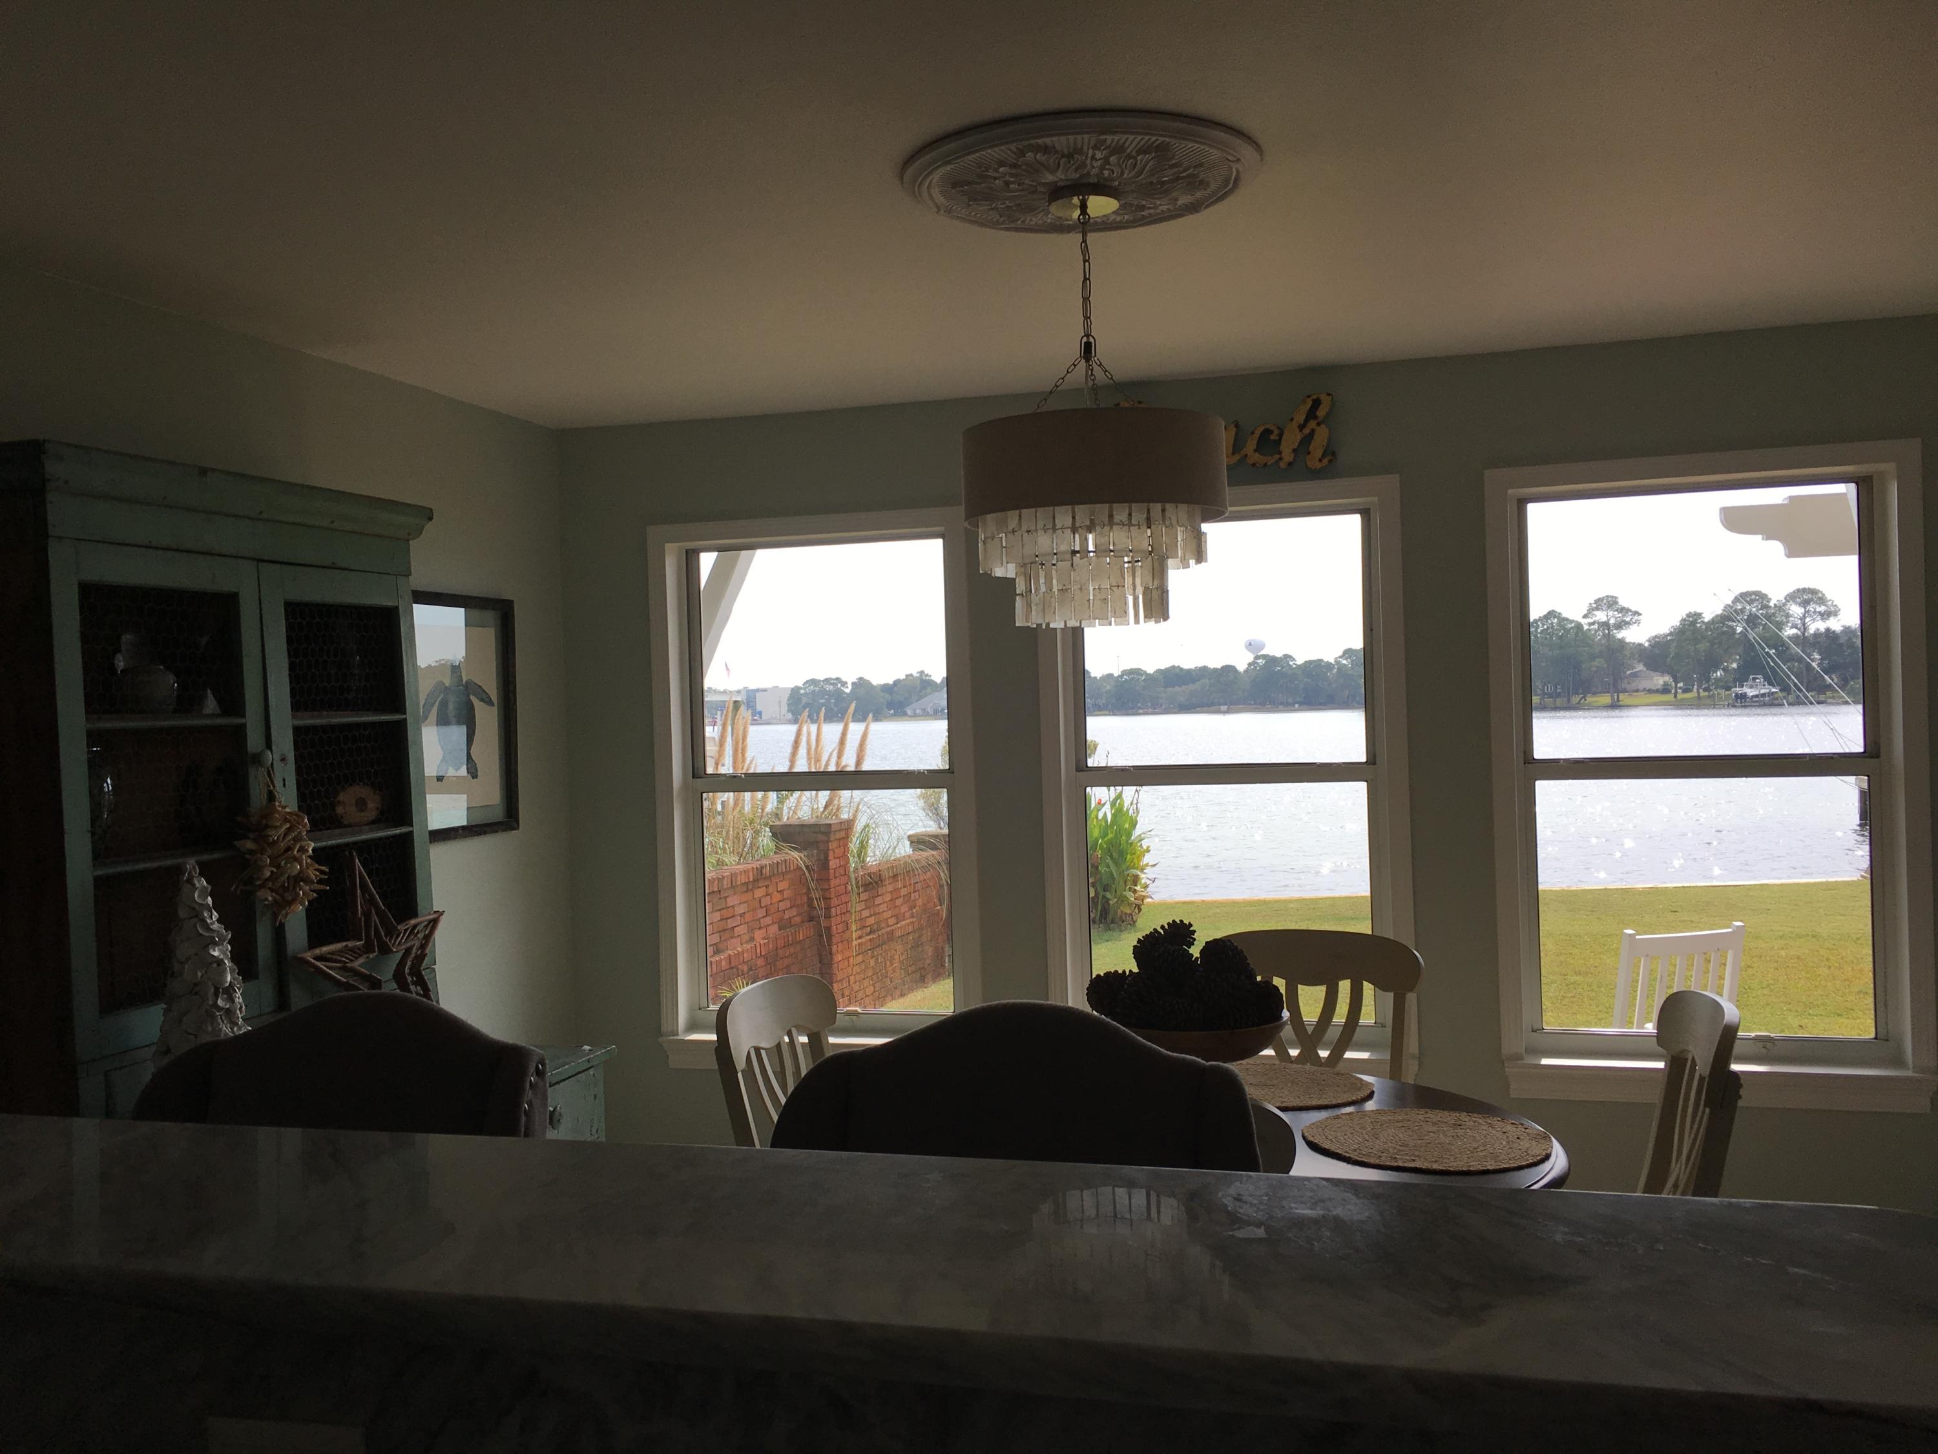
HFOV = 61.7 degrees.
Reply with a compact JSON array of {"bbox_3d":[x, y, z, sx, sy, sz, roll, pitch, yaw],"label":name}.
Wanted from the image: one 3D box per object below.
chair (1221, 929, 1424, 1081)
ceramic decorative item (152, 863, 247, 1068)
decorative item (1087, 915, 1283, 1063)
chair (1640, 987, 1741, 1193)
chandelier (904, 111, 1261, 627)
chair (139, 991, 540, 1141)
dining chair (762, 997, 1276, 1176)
[{"bbox_3d":[0.747,0.975,3.545,0.500,0.995,0.550,-1,1,16],"label":"chair"},{"bbox_3d":[-1.344,0.470,2.822,0.210,0.470,0.210,-1,1,16],"label":"ceramic decorative item"},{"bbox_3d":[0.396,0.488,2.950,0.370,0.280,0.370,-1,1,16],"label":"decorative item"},{"bbox_3d":[1.077,0.972,2.967,0.550,0.995,0.500,-1,1,19],"label":"chair"},{"bbox_3d":[0.200,-0.557,2.784,0.610,0.775,0.610,-1,1,16],"label":"chandelier"},{"bbox_3d":[-0.860,0.950,1.929,0.590,1.170,0.600,-2,1,8],"label":"chair"},{"bbox_3d":[0.002,0.927,1.747,0.590,1.170,0.600,-1,1,16],"label":"dining chair"}]

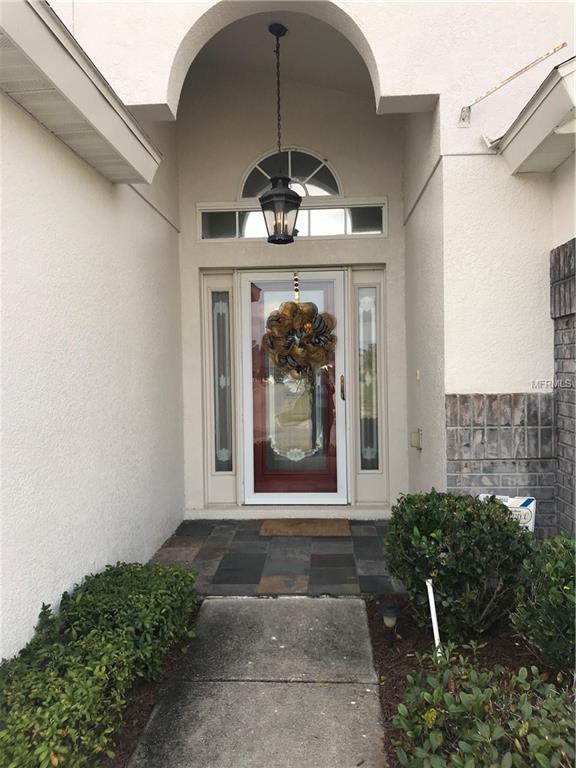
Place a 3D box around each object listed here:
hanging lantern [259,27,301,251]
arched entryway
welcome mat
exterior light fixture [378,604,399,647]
[{"bbox_3d":[-0.059,-1.842,4.573,0.320,1.611,0.310,-1,1,3],"label":"hanging lantern"},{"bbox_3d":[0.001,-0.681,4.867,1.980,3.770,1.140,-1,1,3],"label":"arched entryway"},{"bbox_3d":[0.148,1.196,5.215,0.750,0.020,0.460,-1,1,3],"label":"welcome mat"},{"bbox_3d":[0.536,1.290,3.305,0.115,0.225,0.115,-1,1,3],"label":"exterior light fixture"}]

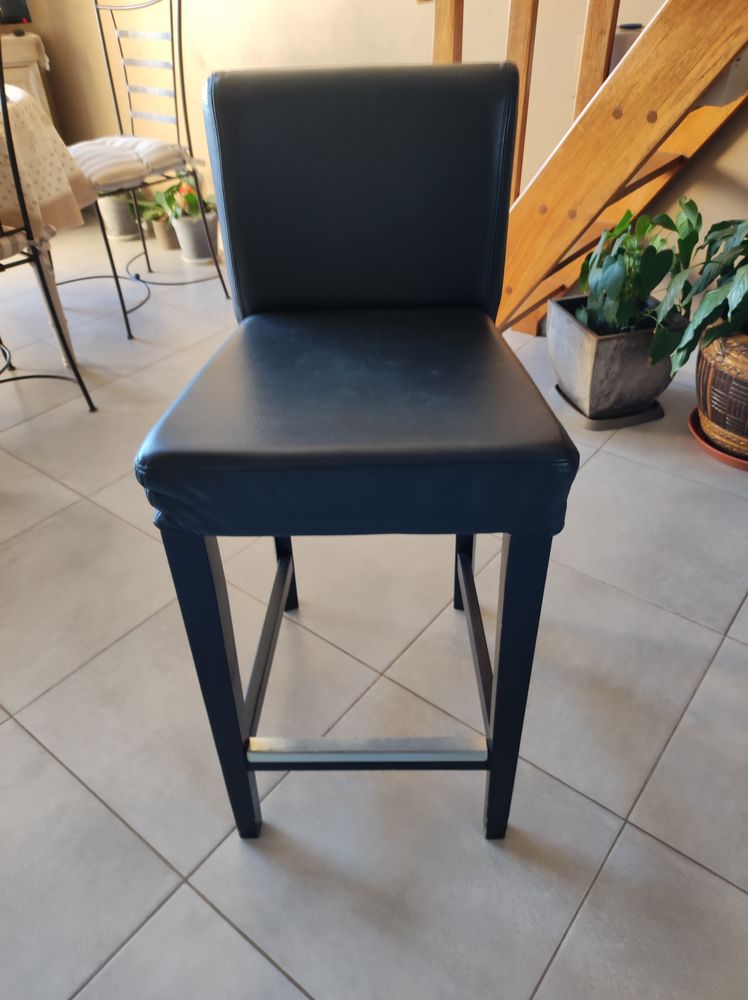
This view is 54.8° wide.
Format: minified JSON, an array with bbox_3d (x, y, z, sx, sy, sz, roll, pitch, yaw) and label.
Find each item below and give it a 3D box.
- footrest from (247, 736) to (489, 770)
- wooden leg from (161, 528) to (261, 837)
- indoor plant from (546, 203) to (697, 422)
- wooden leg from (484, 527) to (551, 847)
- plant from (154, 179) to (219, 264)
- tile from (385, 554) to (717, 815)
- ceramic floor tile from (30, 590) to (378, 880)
[{"bbox_3d":[-0.007,0.327,0.931,0.308,0.039,0.023,-1,37,2],"label":"footrest"},{"bbox_3d":[-0.178,0.246,0.886,0.041,0.572,0.043,-1,37,2],"label":"wooden leg"},{"bbox_3d":[0.644,-0.492,1.873,0.286,0.527,0.282,-11,38,-11],"label":"indoor plant"},{"bbox_3d":[0.159,0.241,0.876,0.041,0.572,0.043,-1,37,2],"label":"wooden leg"},{"bbox_3d":[-0.780,-1.190,3.056,0.250,0.317,0.232,-10,37,-10],"label":"plant"},{"bbox_3d":[0.329,0.282,1.300,0.445,0.010,0.445,24,44,31],"label":"tile"},{"bbox_3d":[-0.298,0.342,1.251,0.445,0.010,0.445,24,44,31],"label":"ceramic floor tile"}]

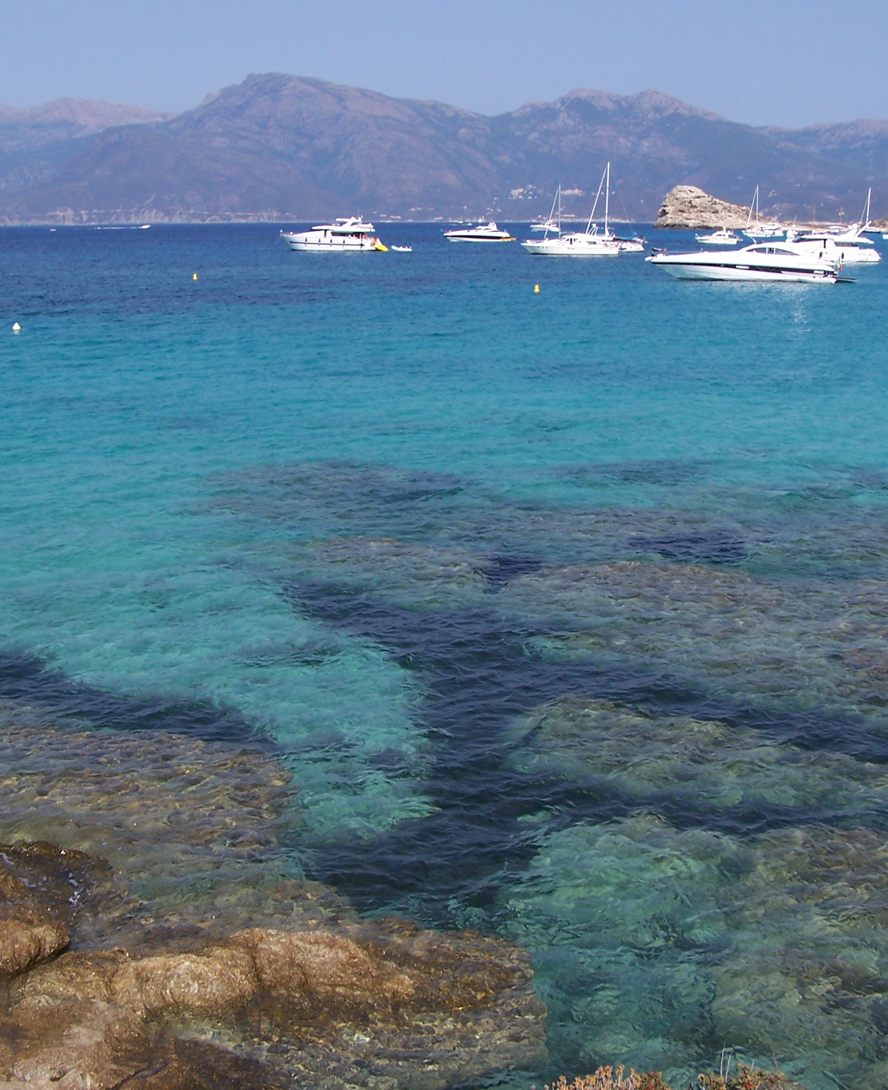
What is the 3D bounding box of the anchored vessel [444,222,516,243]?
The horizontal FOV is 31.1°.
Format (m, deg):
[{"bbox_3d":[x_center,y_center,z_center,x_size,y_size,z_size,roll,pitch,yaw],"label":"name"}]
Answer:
[{"bbox_3d":[9.760,-84.150,428.430,19.120,5.750,4.900,1,12,5],"label":"anchored vessel"}]

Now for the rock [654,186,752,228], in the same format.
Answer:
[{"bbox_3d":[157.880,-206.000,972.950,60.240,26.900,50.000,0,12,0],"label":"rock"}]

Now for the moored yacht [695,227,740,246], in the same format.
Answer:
[{"bbox_3d":[67.490,-75.880,392.700,11.100,4.330,3.800,3,12,14],"label":"moored yacht"}]

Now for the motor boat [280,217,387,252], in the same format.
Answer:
[{"bbox_3d":[-20.790,-58.220,299.650,19.940,6.550,5.300,1,12,4],"label":"motor boat"}]

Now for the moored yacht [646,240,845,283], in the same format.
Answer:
[{"bbox_3d":[28.660,-26.990,151.990,19.000,4.080,4.800,5,13,23],"label":"moored yacht"}]

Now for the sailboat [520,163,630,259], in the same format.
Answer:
[{"bbox_3d":[22.860,-56.090,267.630,19.180,15.720,5.000,1,12,7],"label":"sailboat"}]

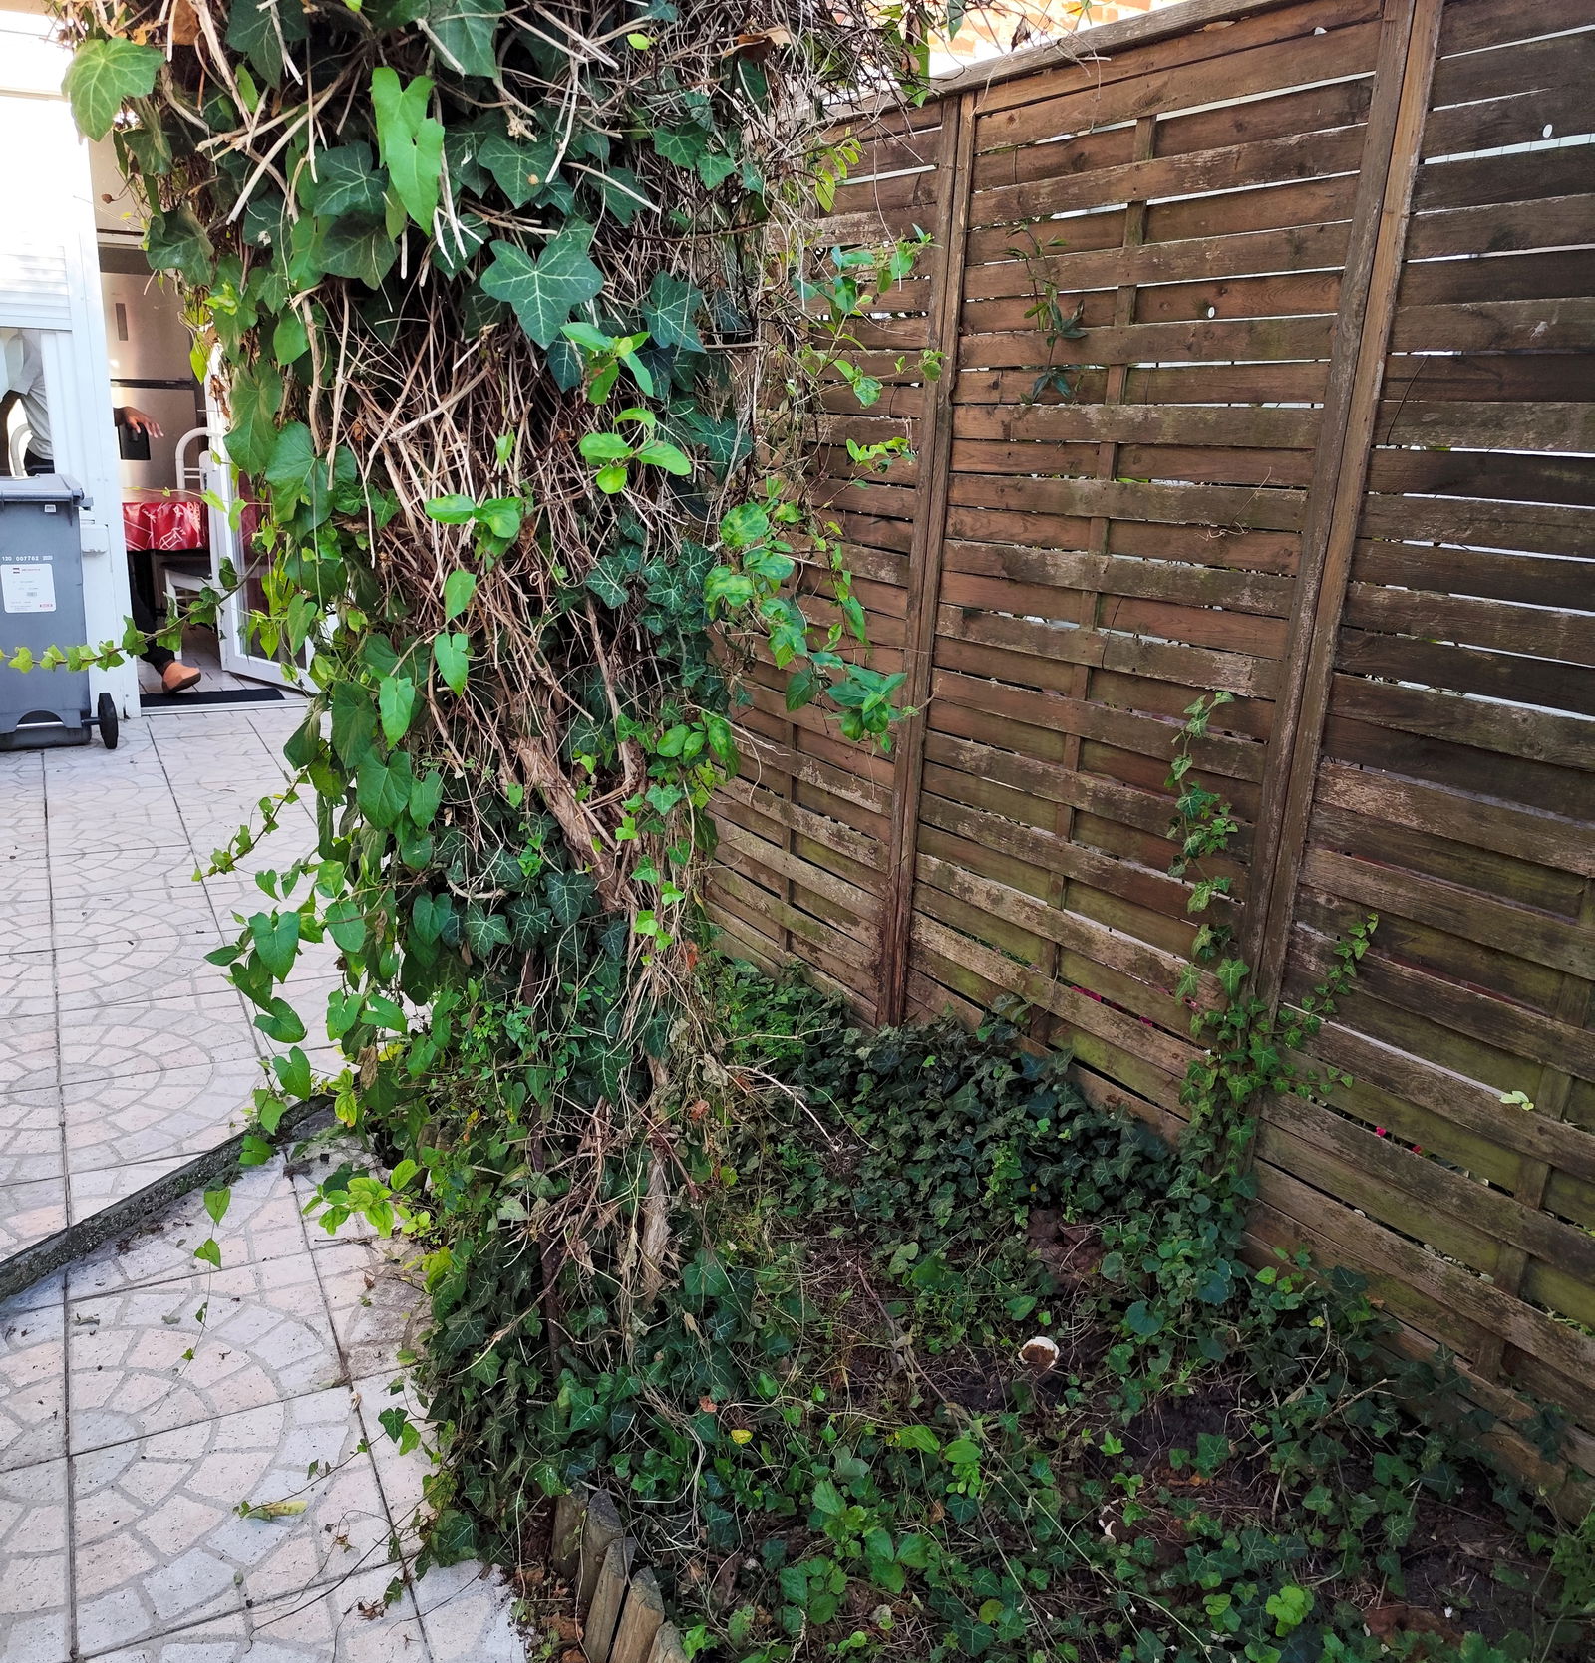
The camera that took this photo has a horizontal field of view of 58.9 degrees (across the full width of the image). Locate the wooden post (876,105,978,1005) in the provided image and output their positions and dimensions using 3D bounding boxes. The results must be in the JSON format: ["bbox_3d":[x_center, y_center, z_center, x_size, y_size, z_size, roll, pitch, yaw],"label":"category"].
[{"bbox_3d":[0.264,-0.452,2.740,0.060,1.810,0.088,-7,18,-34],"label":"wooden post"}]

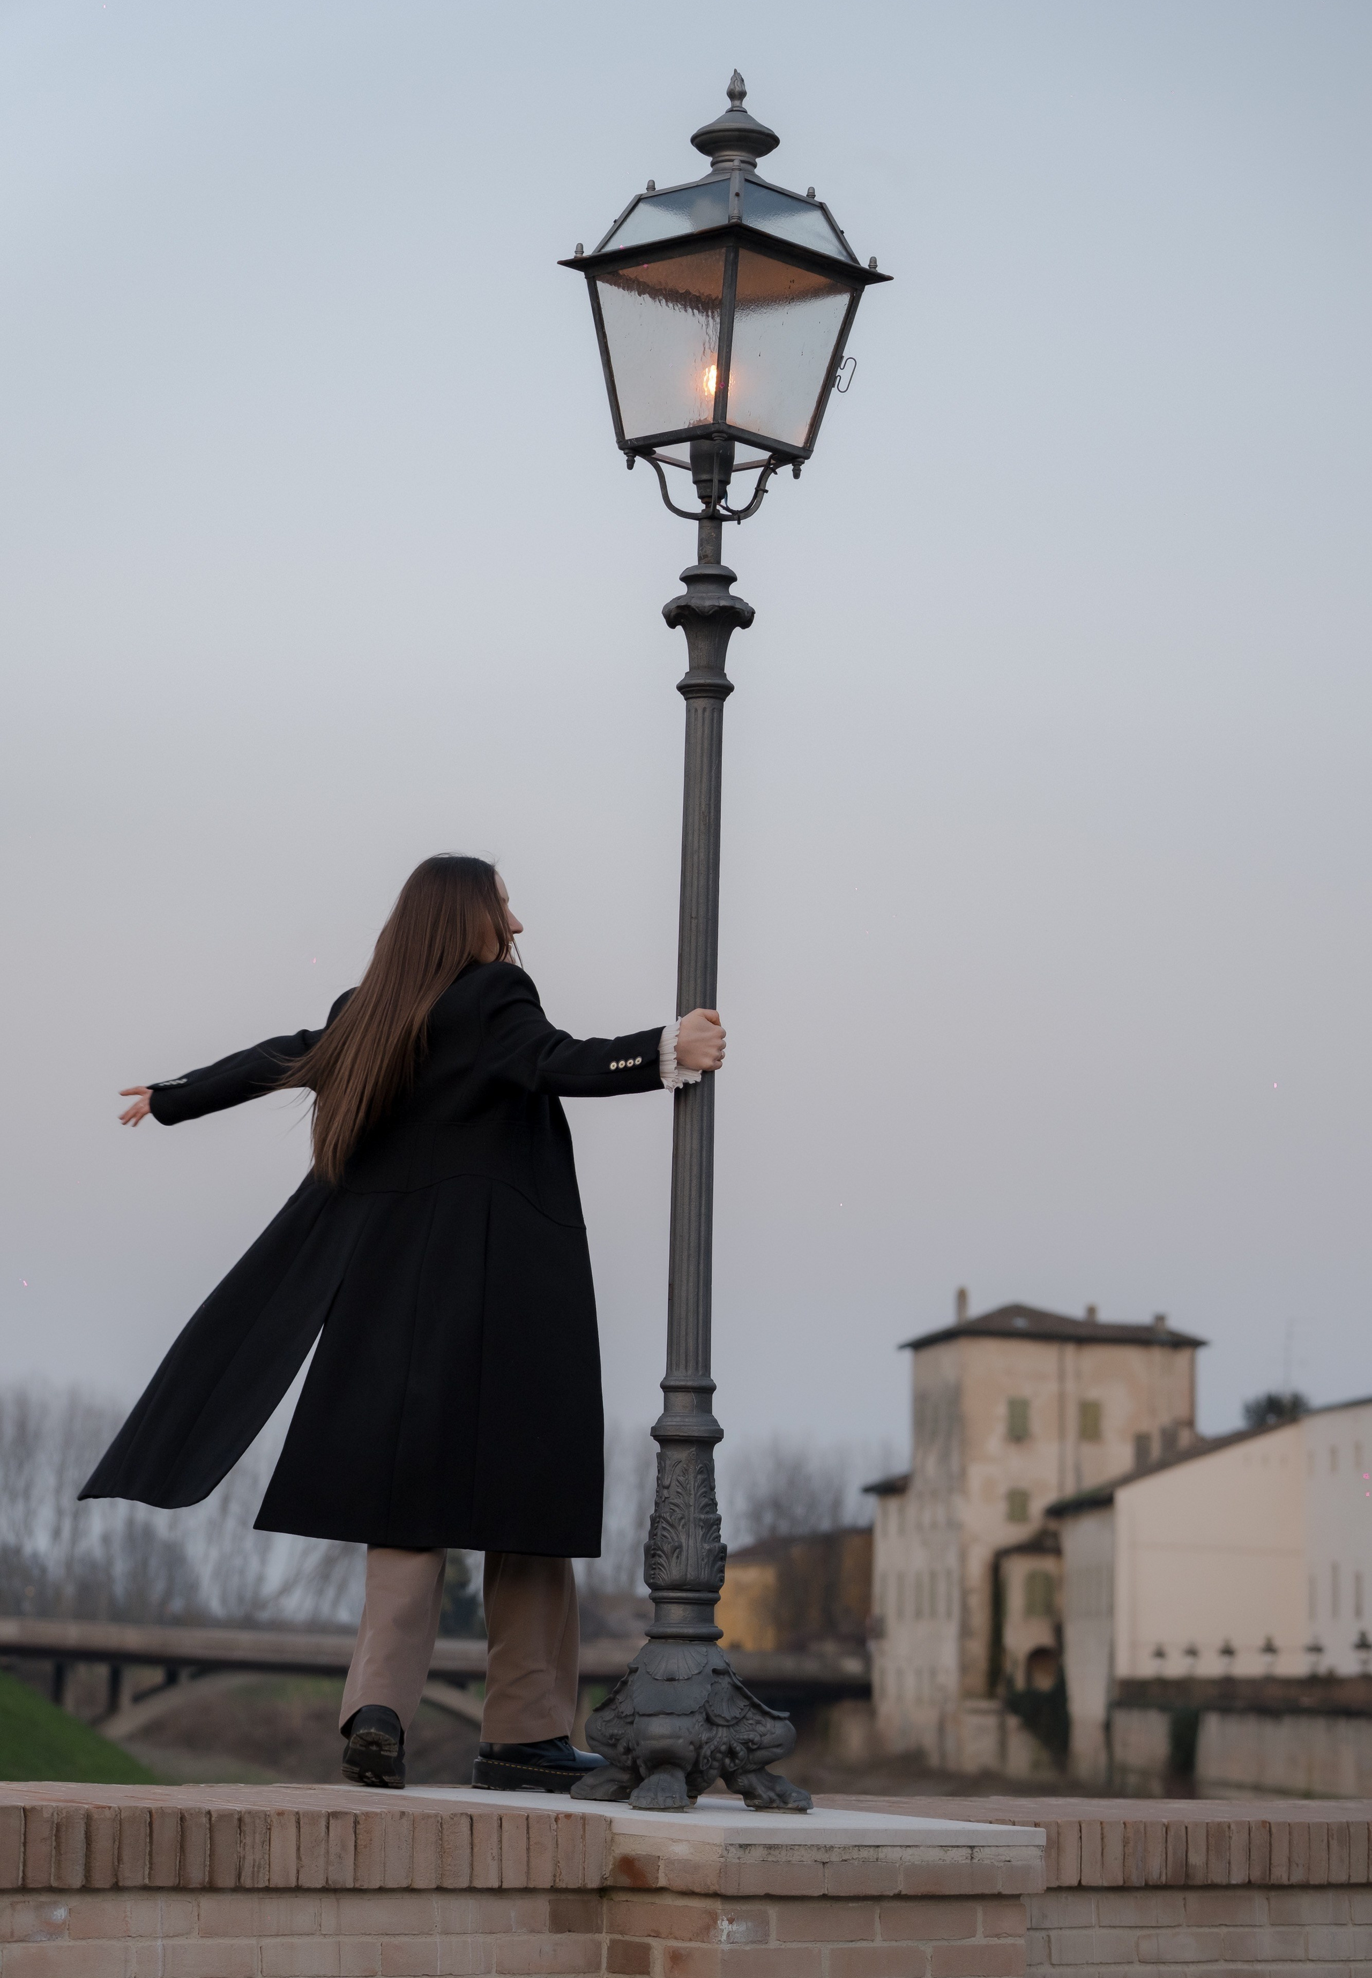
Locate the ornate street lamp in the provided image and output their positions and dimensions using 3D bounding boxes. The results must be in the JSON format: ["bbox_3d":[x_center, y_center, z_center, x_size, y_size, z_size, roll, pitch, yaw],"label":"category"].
[{"bbox_3d":[0.068,-0.131,8.733,0.450,3.186,0.450,9,-11,-42],"label":"ornate street lamp"}]

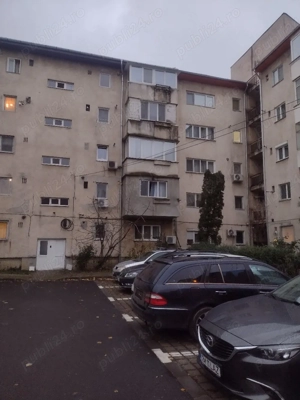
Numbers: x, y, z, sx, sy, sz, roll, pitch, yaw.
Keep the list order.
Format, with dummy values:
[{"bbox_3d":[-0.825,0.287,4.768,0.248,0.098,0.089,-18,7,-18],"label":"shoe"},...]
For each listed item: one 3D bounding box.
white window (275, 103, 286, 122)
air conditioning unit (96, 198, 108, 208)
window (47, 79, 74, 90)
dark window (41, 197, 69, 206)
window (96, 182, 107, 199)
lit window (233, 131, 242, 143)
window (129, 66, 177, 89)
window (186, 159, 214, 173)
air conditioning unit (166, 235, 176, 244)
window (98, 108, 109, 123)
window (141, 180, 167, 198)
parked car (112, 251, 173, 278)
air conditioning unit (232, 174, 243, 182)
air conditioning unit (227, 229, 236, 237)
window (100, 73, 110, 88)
[{"bbox_3d":[8.865,-5.851,21.078,0.150,0.997,0.953,3,-8,-17],"label":"white window"},{"bbox_3d":[-3.165,0.200,21.020,0.770,0.560,0.300,3,-8,-18],"label":"air conditioning unit"},{"bbox_3d":[-6.204,-7.983,21.876,1.735,0.596,0.150,3,-9,-18],"label":"window"},{"bbox_3d":[-6.181,0.148,20.339,1.733,0.527,0.150,3,-8,-17],"label":"dark window"},{"bbox_3d":[-3.300,-0.630,21.352,0.777,1.078,0.150,3,-8,-18],"label":"window"},{"bbox_3d":[7.096,-5.100,25.271,0.761,0.940,0.150,3,-8,-17],"label":"lit window"},{"bbox_3d":[0.290,-8.893,22.769,3.691,1.226,0.150,3,-9,-18],"label":"window"},{"bbox_3d":[3.914,-2.564,23.927,2.428,1.037,0.150,3,-8,-17],"label":"window"},{"bbox_3d":[1.497,2.859,22.177,0.770,0.560,0.300,3,-8,-18],"label":"air conditioning unit"},{"bbox_3d":[-3.246,-5.973,22.099,0.750,1.070,0.150,3,-8,-17],"label":"window"},{"bbox_3d":[0.287,-0.710,21.621,1.958,1.152,0.150,3,-9,-18],"label":"window"},{"bbox_3d":[0.456,2.984,14.239,4.250,1.440,1.750,3,-8,-16],"label":"parked car"},{"bbox_3d":[6.931,-1.741,24.551,0.770,0.560,0.300,3,-8,-18],"label":"air conditioning unit"},{"bbox_3d":[6.188,2.494,23.746,0.770,0.560,0.300,3,-8,-18],"label":"air conditioning unit"},{"bbox_3d":[-3.228,-8.581,22.434,0.775,1.007,0.150,3,-8,-18],"label":"window"}]

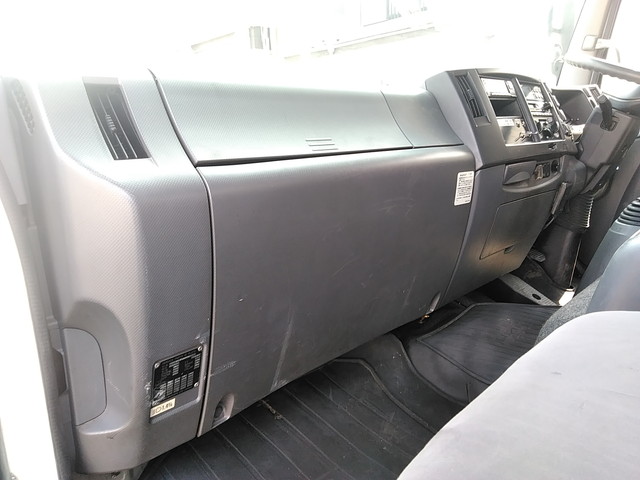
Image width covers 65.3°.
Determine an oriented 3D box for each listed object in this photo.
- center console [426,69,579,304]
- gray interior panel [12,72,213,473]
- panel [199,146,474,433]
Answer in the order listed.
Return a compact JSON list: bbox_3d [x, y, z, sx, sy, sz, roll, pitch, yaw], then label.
[{"bbox_3d":[0.444,-0.162,1.306,0.196,0.526,0.573,27,28,38],"label":"center console"},{"bbox_3d":[-0.252,0.043,0.621,0.191,0.480,0.152,27,28,38],"label":"gray interior panel"},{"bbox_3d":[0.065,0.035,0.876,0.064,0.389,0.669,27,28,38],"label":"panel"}]

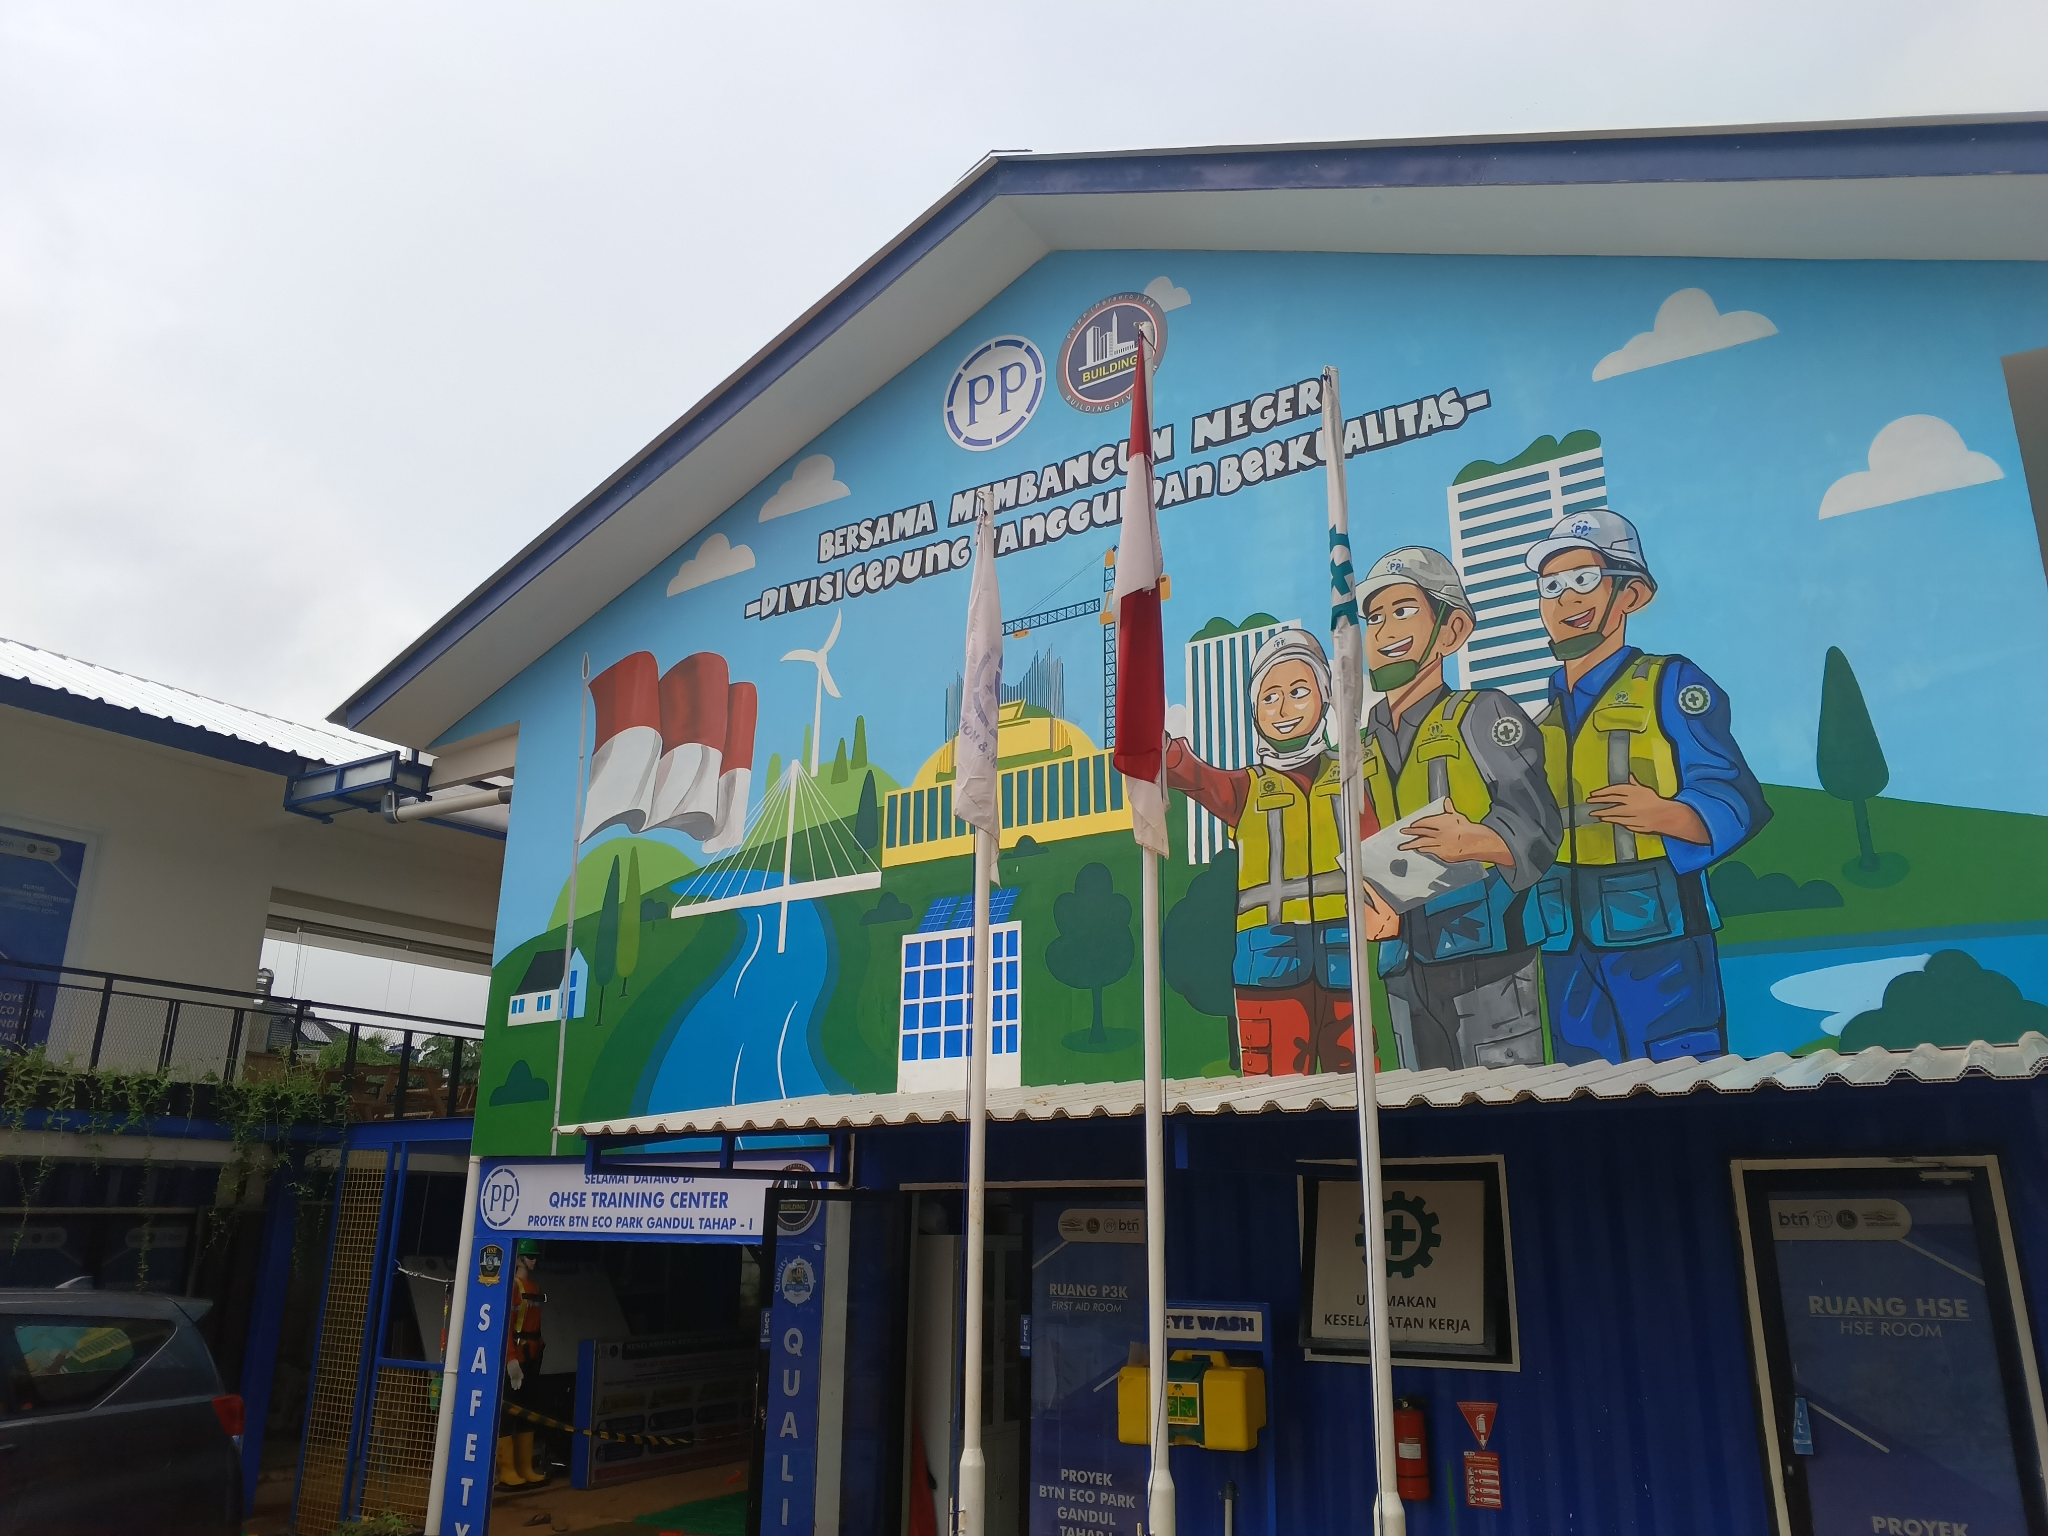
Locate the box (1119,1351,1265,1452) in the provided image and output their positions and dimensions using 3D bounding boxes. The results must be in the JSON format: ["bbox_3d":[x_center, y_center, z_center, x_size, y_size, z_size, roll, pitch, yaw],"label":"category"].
[{"bbox_3d":[0.774,2.894,6.537,0.635,0.400,0.245,-10,-20,30],"label":"box"}]

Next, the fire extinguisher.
[{"bbox_3d":[1.661,2.901,6.066,0.140,0.405,0.145,-10,-20,30],"label":"fire extinguisher"}]

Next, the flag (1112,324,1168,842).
[{"bbox_3d":[0.405,-0.695,5.191,0.190,2.060,0.140,-10,-20,30],"label":"flag"}]

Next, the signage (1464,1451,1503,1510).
[{"bbox_3d":[1.931,2.992,5.960,0.146,0.208,0.010,-10,-20,30],"label":"signage"}]

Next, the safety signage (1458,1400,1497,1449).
[{"bbox_3d":[1.931,2.789,6.023,0.172,0.175,0.010,-10,-20,30],"label":"safety signage"}]

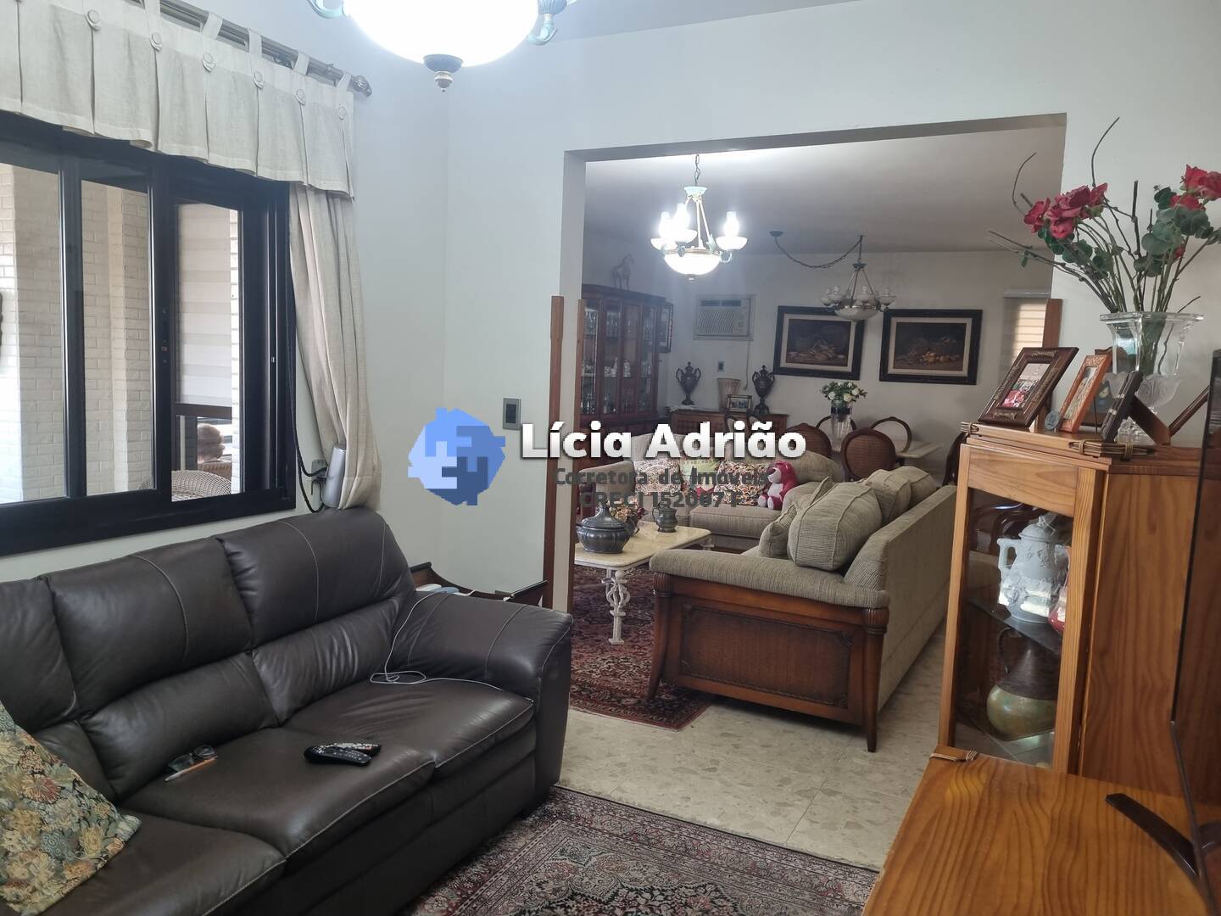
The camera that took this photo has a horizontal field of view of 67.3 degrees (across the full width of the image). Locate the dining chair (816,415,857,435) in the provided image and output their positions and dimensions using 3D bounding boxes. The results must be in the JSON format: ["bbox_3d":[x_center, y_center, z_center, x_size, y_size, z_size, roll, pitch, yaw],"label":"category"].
[{"bbox_3d":[2.142,0.094,9.097,0.490,1.019,0.570,5,7,27],"label":"dining chair"}]

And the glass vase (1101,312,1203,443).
[{"bbox_3d":[1.339,-0.210,2.294,0.155,0.314,0.155,2,6,-6],"label":"glass vase"}]

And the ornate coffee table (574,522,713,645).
[{"bbox_3d":[0.099,0.699,5.510,0.620,0.414,1.340,5,7,27],"label":"ornate coffee table"}]

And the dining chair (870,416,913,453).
[{"bbox_3d":[2.671,0.096,8.945,0.490,0.975,0.560,5,7,27],"label":"dining chair"}]

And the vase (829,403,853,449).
[{"bbox_3d":[2.001,-0.289,7.927,0.205,0.360,0.205,5,7,27],"label":"vase"}]

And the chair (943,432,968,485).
[{"bbox_3d":[2.774,0.231,7.680,0.570,0.980,0.490,5,7,27],"label":"chair"}]

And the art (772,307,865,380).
[{"bbox_3d":[2.175,-1.207,9.602,0.910,0.710,0.040,7,8,27],"label":"art"}]

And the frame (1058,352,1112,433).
[{"bbox_3d":[1.200,-0.157,2.322,0.030,0.202,0.152,22,9,8],"label":"frame"}]

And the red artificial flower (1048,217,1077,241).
[{"bbox_3d":[1.111,-0.564,2.250,0.064,0.058,0.062,7,8,37],"label":"red artificial flower"}]

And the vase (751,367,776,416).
[{"bbox_3d":[1.597,-0.696,9.632,0.250,0.520,0.190,5,7,27],"label":"vase"}]

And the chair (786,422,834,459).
[{"bbox_3d":[1.725,0.188,7.870,0.493,1.007,0.573,6,7,28],"label":"chair"}]

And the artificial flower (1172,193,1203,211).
[{"bbox_3d":[1.353,-0.596,2.150,0.078,0.055,0.078,5,7,27],"label":"artificial flower"}]

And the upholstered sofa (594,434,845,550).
[{"bbox_3d":[0.793,0.334,6.877,1.905,0.859,1.036,6,7,28],"label":"upholstered sofa"}]

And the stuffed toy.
[{"bbox_3d":[1.229,0.206,6.756,0.232,0.336,0.237,-1,7,-29],"label":"stuffed toy"}]

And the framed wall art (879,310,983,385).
[{"bbox_3d":[3.165,-1.105,9.093,0.920,0.720,0.040,5,7,27],"label":"framed wall art"}]

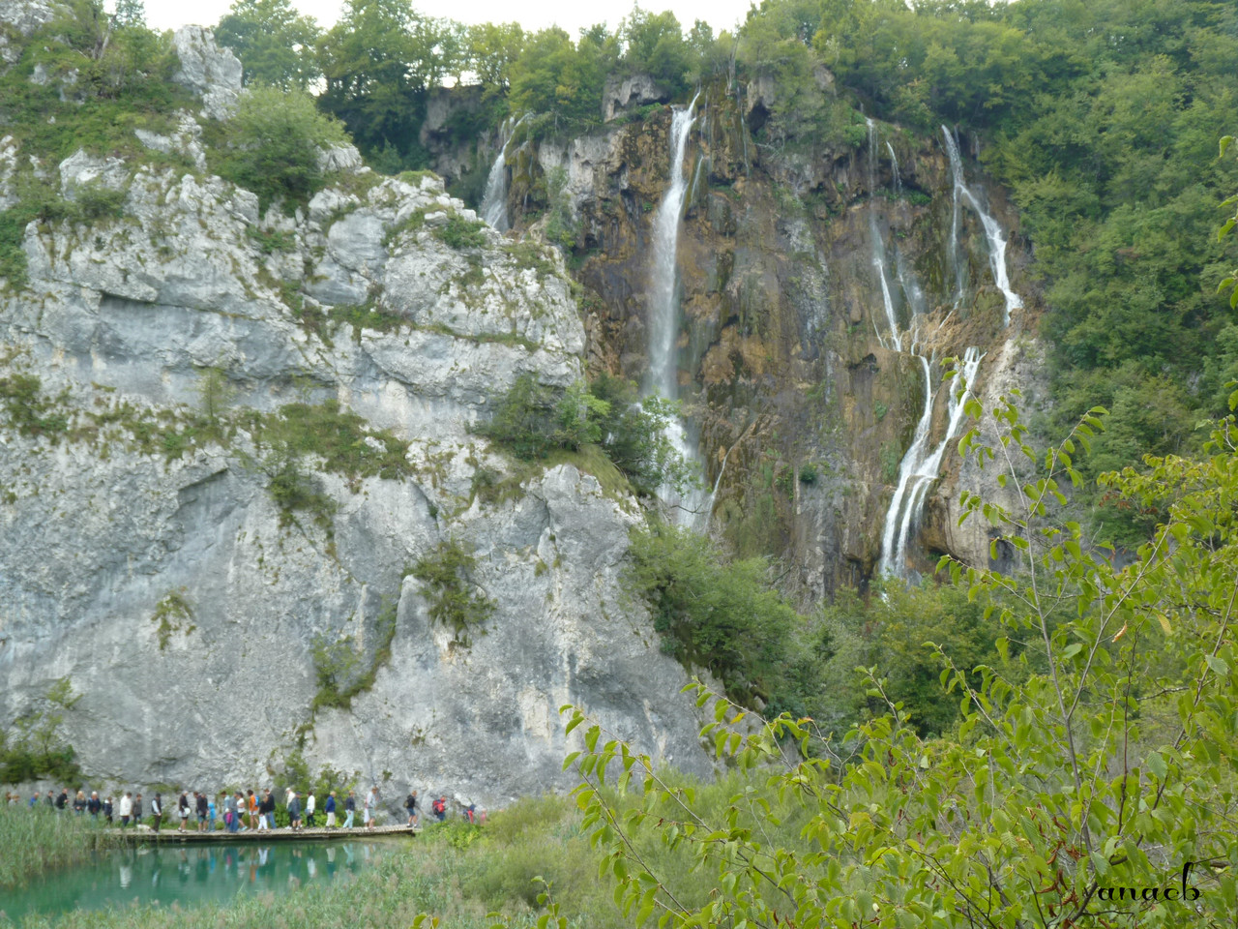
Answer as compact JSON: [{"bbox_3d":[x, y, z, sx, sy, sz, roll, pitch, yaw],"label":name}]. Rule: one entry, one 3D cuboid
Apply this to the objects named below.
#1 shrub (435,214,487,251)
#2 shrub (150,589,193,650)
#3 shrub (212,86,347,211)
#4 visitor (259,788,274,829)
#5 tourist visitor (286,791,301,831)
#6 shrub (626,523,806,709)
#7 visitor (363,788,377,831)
[{"bbox_3d":[-7.638,-11.234,95.000,2.616,1.775,2.000,0,-5,0],"label":"shrub"},{"bbox_3d":[-19.331,6.708,85.000,1.923,2.675,1.100,0,-5,0],"label":"shrub"},{"bbox_3d":[-17.185,-16.005,100.000,6.786,6.392,5.800,0,-5,0],"label":"shrub"},{"bbox_3d":[-14.529,14.249,81.400,0.530,1.681,0.520,0,-5,-6],"label":"visitor"},{"bbox_3d":[-13.363,14.259,81.000,0.550,1.653,0.530,1,-5,-8],"label":"tourist visitor"},{"bbox_3d":[4.550,7.157,93.000,8.414,8.689,6.500,0,-5,0],"label":"shrub"},{"bbox_3d":[-10.176,14.169,81.000,0.550,1.812,0.530,0,-5,-6],"label":"visitor"}]

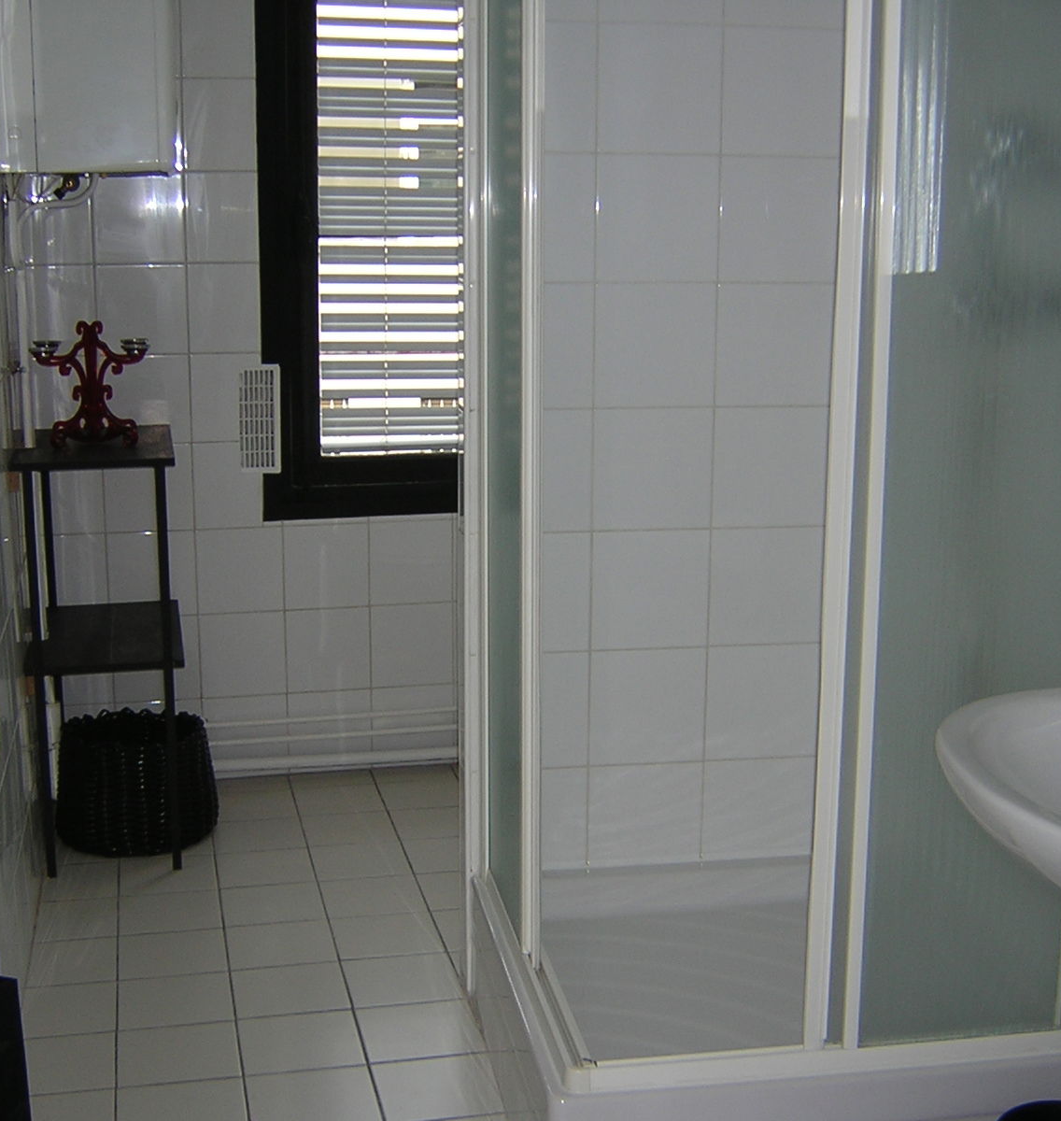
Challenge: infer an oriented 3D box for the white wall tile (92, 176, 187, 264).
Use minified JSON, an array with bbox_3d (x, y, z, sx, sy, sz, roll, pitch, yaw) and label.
[{"bbox_3d":[-0.865,-0.758,3.438,0.200,0.200,0.010,-2,10,-13],"label":"white wall tile"}]

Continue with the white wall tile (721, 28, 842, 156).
[{"bbox_3d":[0.404,-0.747,2.489,0.200,0.200,0.010,-2,10,-13],"label":"white wall tile"}]

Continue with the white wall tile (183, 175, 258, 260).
[{"bbox_3d":[-0.678,-0.757,3.423,0.168,0.200,0.010,-3,12,-14],"label":"white wall tile"}]

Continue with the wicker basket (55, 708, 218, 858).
[{"bbox_3d":[-0.850,0.473,3.355,0.352,0.214,0.352,-3,12,-14],"label":"wicker basket"}]

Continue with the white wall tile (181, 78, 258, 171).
[{"bbox_3d":[-0.674,-0.948,3.382,0.168,0.200,0.010,-3,12,-14],"label":"white wall tile"}]

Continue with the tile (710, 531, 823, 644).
[{"bbox_3d":[0.399,0.041,2.627,0.200,0.200,0.010,-2,10,-13],"label":"tile"}]

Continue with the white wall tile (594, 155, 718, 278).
[{"bbox_3d":[0.203,-0.543,2.477,0.200,0.200,0.010,-2,10,-13],"label":"white wall tile"}]

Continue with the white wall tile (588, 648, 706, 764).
[{"bbox_3d":[0.197,0.246,2.618,0.200,0.200,0.010,-1,12,-9],"label":"white wall tile"}]

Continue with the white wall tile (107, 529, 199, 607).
[{"bbox_3d":[-0.858,0.032,3.533,0.200,0.200,0.010,-2,12,-13],"label":"white wall tile"}]

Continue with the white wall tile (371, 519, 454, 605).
[{"bbox_3d":[-0.280,0.007,3.672,0.200,0.200,0.010,-2,12,-13],"label":"white wall tile"}]

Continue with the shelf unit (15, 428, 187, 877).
[{"bbox_3d":[-0.887,0.168,3.270,0.310,0.840,0.520,-2,12,-13],"label":"shelf unit"}]

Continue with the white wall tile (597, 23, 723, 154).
[{"bbox_3d":[0.201,-0.728,2.401,0.200,0.200,0.010,-2,12,-13],"label":"white wall tile"}]

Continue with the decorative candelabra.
[{"bbox_3d":[-0.891,-0.362,3.169,0.235,0.247,0.220,-2,12,-13],"label":"decorative candelabra"}]

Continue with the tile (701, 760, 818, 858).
[{"bbox_3d":[0.394,0.425,2.687,0.200,0.180,0.010,-1,12,-9],"label":"tile"}]

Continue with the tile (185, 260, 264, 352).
[{"bbox_3d":[-0.674,-0.560,3.457,0.172,0.200,0.010,-2,12,-13],"label":"tile"}]

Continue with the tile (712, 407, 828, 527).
[{"bbox_3d":[0.400,-0.156,2.593,0.200,0.200,0.010,-2,10,-13],"label":"tile"}]

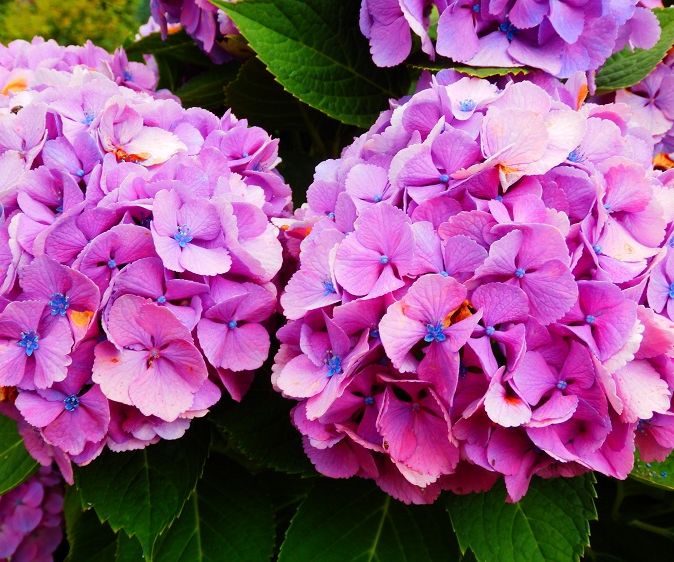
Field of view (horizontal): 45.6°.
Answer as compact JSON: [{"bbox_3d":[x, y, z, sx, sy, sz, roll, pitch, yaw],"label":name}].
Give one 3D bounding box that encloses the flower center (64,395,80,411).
[{"bbox_3d":[-0.111,0.051,0.335,0.007,0.007,0.007,-9,-7,-19],"label":"flower center"}]

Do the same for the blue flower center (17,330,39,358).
[{"bbox_3d":[-0.129,0.026,0.335,0.008,0.011,0.007,-10,-14,-21],"label":"blue flower center"}]

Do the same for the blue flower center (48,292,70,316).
[{"bbox_3d":[-0.116,0.010,0.335,0.009,0.010,0.007,-10,-4,-21],"label":"blue flower center"}]

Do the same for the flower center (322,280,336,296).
[{"bbox_3d":[-0.003,0.003,0.370,0.007,0.007,0.007,11,71,23],"label":"flower center"}]

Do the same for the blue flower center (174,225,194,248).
[{"bbox_3d":[-0.066,-0.019,0.345,0.009,0.007,0.010,-8,67,-18],"label":"blue flower center"}]

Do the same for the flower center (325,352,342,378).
[{"bbox_3d":[-0.002,0.037,0.355,0.008,0.007,0.012,9,67,18],"label":"flower center"}]

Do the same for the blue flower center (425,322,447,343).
[{"bbox_3d":[0.041,0.021,0.330,0.009,0.007,0.008,4,67,8],"label":"blue flower center"}]

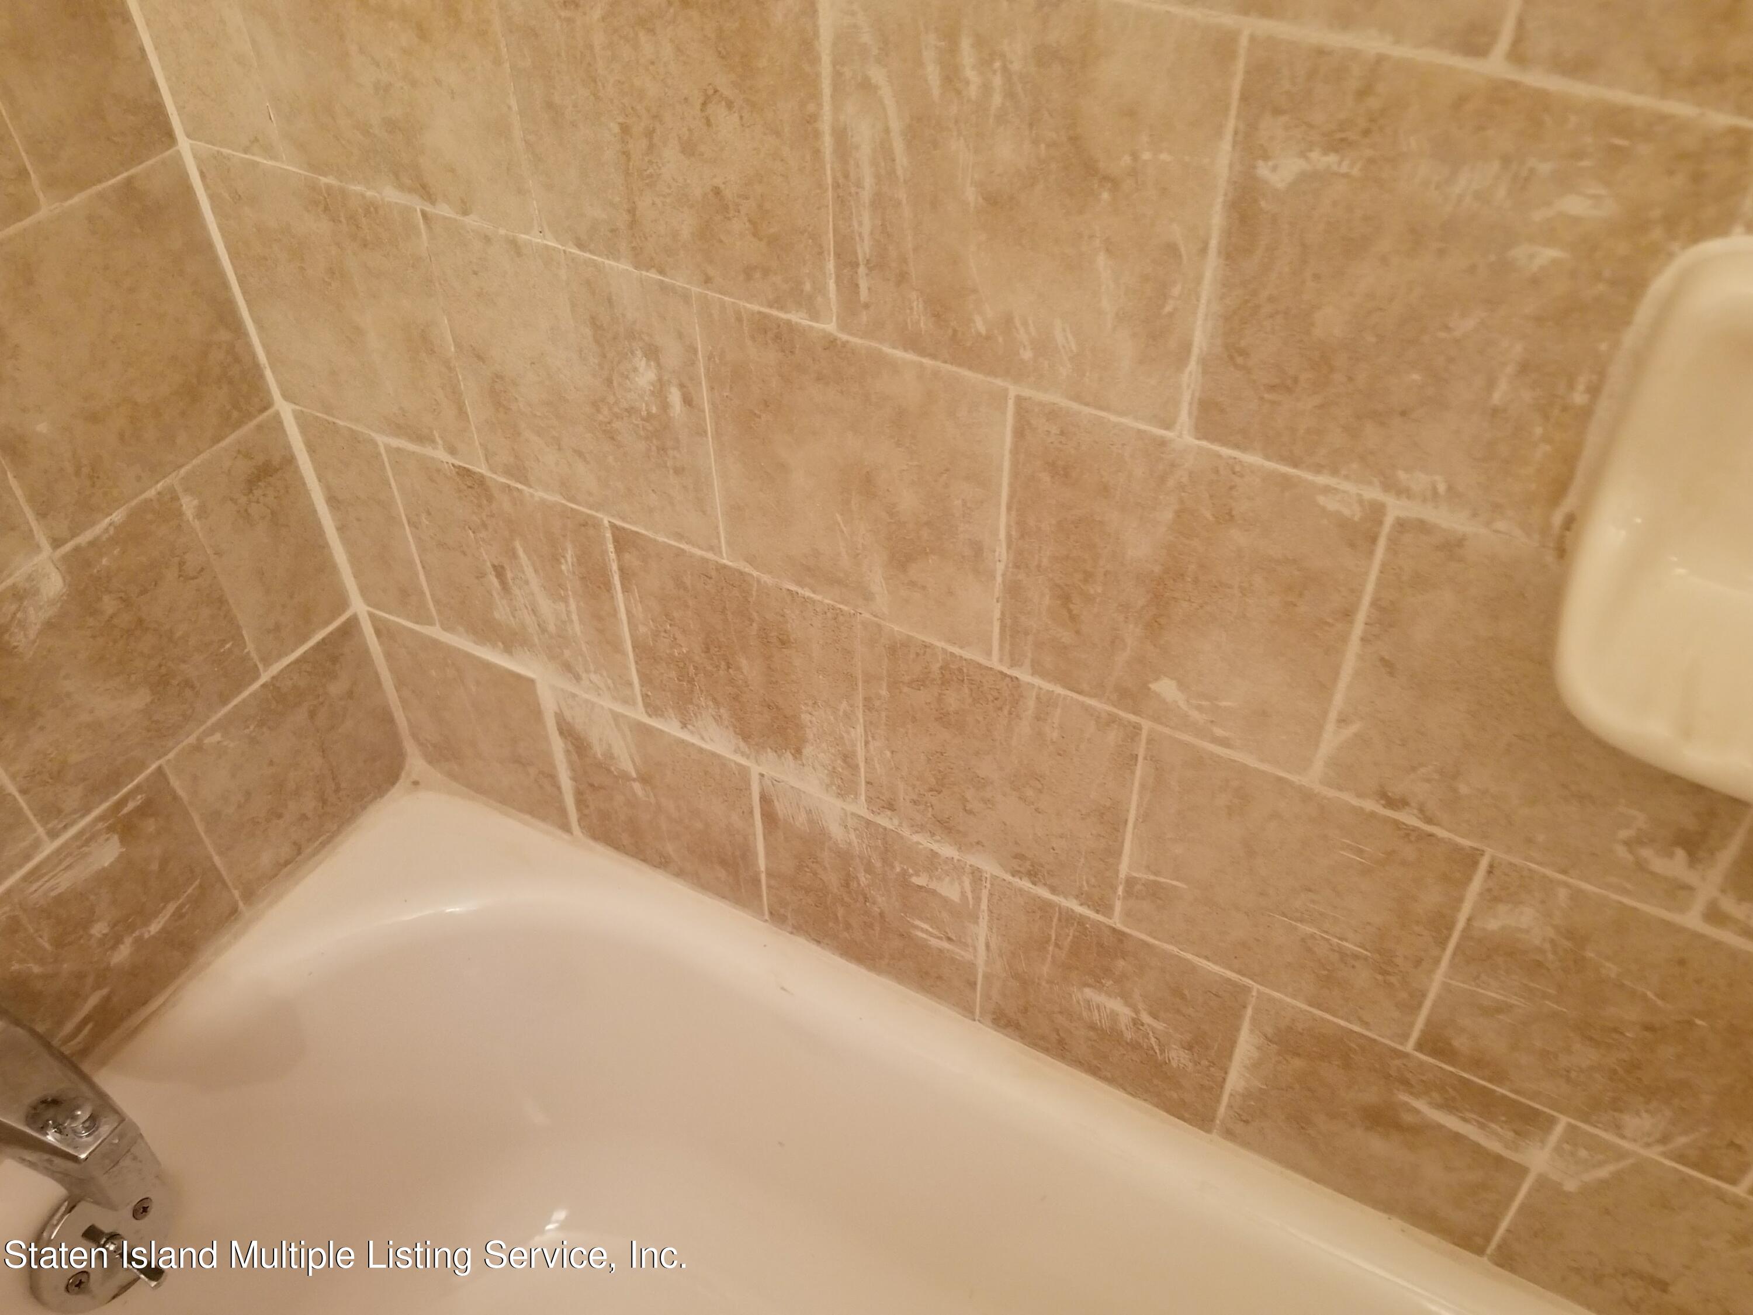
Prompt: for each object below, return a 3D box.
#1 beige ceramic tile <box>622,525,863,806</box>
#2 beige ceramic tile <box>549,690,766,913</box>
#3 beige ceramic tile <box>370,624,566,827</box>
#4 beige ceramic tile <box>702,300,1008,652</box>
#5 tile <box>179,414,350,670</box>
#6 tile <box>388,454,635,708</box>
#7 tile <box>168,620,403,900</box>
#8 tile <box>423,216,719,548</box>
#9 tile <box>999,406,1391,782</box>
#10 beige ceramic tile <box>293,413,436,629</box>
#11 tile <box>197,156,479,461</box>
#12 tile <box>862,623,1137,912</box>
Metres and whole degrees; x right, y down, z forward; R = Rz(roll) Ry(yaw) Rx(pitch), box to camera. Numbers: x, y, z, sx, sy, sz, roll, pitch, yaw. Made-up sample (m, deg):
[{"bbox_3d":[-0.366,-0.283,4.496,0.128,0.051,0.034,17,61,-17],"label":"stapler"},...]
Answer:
[{"bbox_3d":[-0.074,0.004,0.730,0.152,0.149,0.009,21,48,20],"label":"beige ceramic tile"},{"bbox_3d":[-0.142,0.094,0.867,0.154,0.153,0.009,21,48,20],"label":"beige ceramic tile"},{"bbox_3d":[-0.280,0.045,0.924,0.151,0.153,0.009,21,48,20],"label":"beige ceramic tile"},{"bbox_3d":[-0.009,-0.080,0.601,0.150,0.150,0.009,21,48,20],"label":"beige ceramic tile"},{"bbox_3d":[-0.375,-0.068,0.811,0.009,0.153,0.074,21,48,20],"label":"tile"},{"bbox_3d":[-0.213,-0.049,0.784,0.155,0.150,0.009,21,48,20],"label":"tile"},{"bbox_3d":[-0.395,0.069,0.894,0.009,0.150,0.152,21,48,20],"label":"tile"},{"bbox_3d":[-0.145,-0.134,0.651,0.153,0.150,0.009,21,48,20],"label":"tile"},{"bbox_3d":[0.124,-0.029,0.550,0.151,0.149,0.009,21,48,20],"label":"tile"},{"bbox_3d":[-0.316,-0.085,0.826,0.069,0.152,0.009,21,48,20],"label":"beige ceramic tile"},{"bbox_3d":[-0.282,-0.185,0.705,0.151,0.151,0.009,21,48,20],"label":"tile"},{"bbox_3d":[0.061,0.056,0.679,0.151,0.149,0.009,21,48,20],"label":"tile"}]

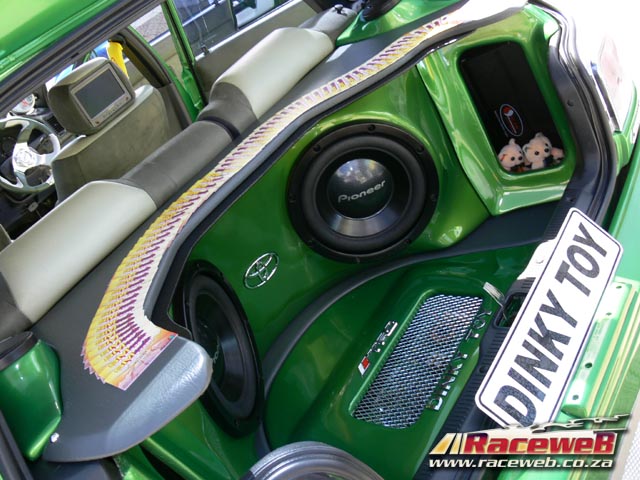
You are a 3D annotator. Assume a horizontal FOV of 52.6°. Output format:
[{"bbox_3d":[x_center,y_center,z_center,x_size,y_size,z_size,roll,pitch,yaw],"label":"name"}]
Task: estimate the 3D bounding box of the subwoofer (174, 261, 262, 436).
[{"bbox_3d":[-0.212,0.200,1.149,0.120,0.325,0.325,-21,23,12],"label":"subwoofer"}]

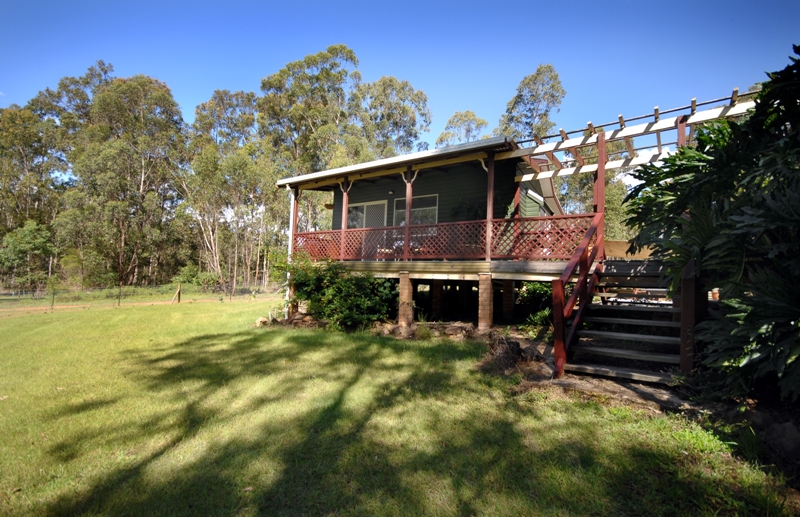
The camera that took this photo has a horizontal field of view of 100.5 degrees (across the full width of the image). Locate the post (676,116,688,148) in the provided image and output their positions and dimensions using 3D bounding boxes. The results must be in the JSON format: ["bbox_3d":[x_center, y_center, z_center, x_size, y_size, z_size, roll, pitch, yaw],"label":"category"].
[{"bbox_3d":[4.649,-1.164,5.468,0.110,2.423,0.110,0,-5,32],"label":"post"}]

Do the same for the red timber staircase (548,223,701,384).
[{"bbox_3d":[3.187,0.281,4.678,1.220,2.430,2.850,-1,-6,37],"label":"red timber staircase"}]

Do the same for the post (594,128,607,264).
[{"bbox_3d":[3.677,-1.148,6.078,0.110,2.402,0.110,0,-5,32],"label":"post"}]

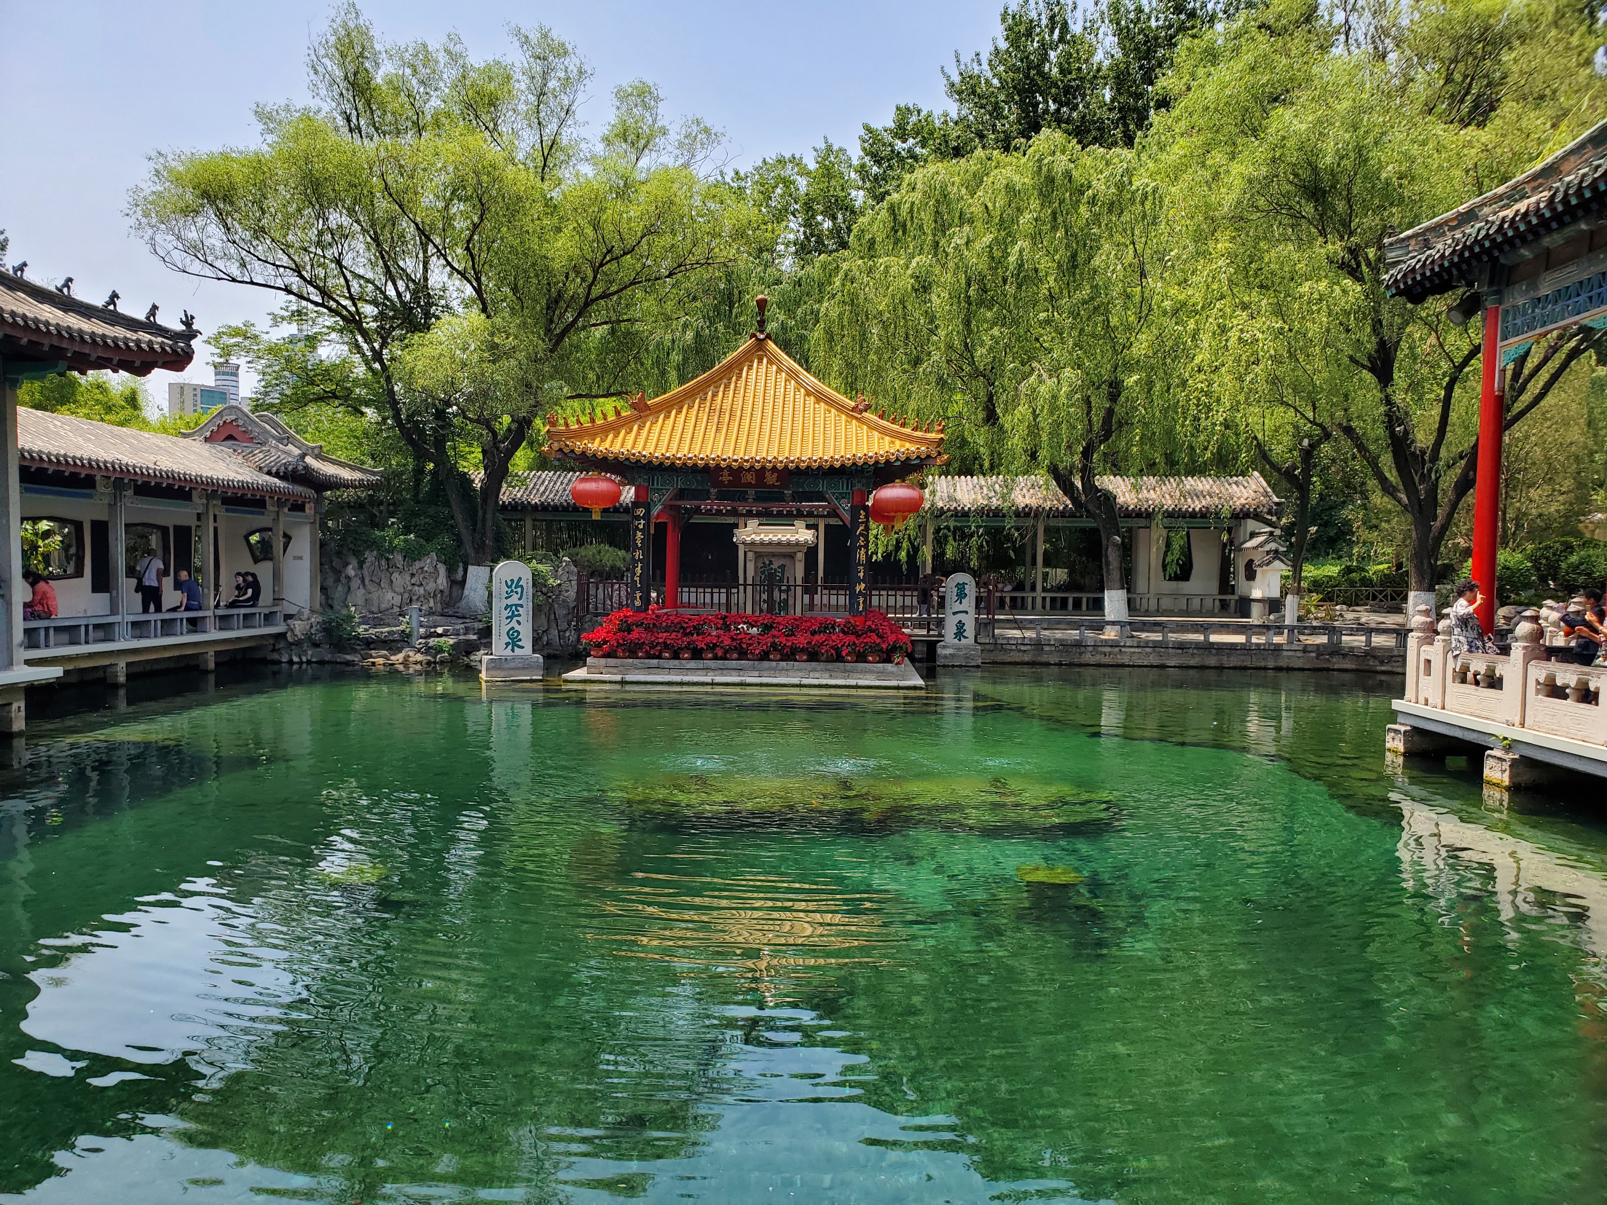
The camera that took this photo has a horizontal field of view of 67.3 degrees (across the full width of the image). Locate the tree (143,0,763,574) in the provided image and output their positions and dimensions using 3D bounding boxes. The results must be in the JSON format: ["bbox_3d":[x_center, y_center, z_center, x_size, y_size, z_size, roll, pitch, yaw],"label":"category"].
[{"bbox_3d":[-8.345,-6.732,28.200,14.500,14.300,12.500,1,2,3],"label":"tree"}]

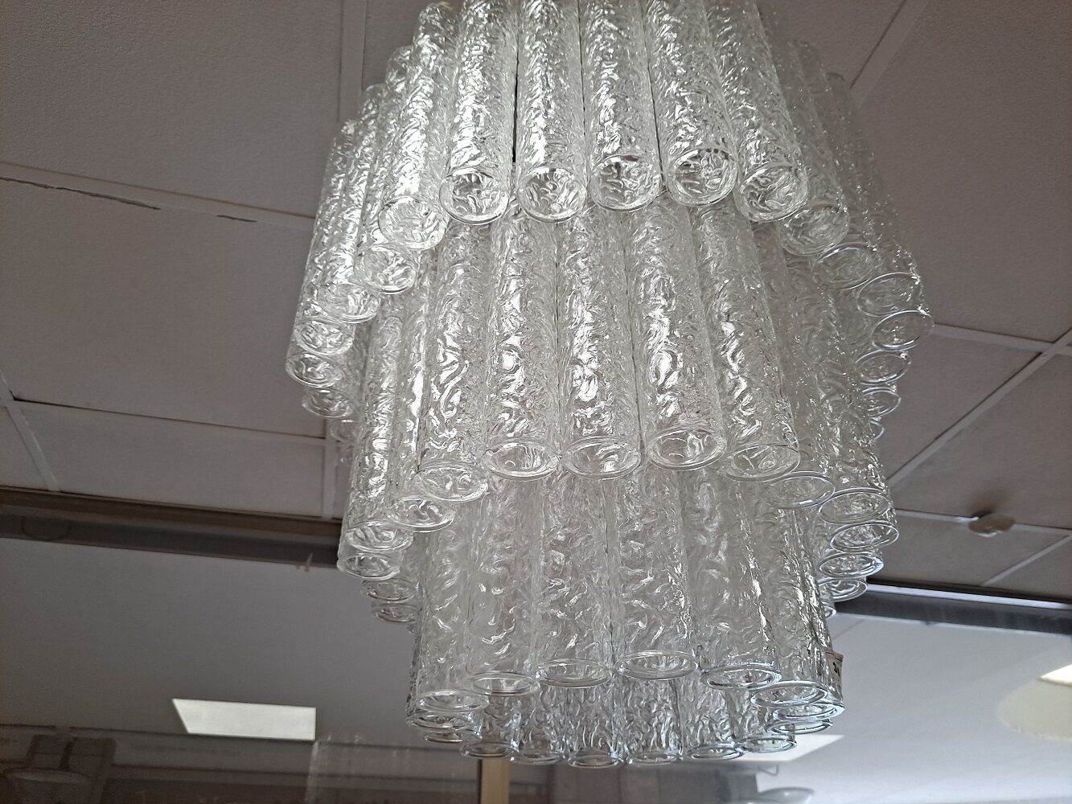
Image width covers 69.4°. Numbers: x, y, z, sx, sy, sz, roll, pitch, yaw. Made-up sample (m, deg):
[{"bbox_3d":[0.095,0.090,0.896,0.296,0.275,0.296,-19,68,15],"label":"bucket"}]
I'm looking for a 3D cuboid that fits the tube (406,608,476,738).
[{"bbox_3d":[-0.075,0.131,0.700,0.053,0.299,0.053,2,-36,-3],"label":"tube"}]

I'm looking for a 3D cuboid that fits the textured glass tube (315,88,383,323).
[{"bbox_3d":[-0.159,-0.200,0.743,0.051,0.288,0.051,0,-36,0],"label":"textured glass tube"}]

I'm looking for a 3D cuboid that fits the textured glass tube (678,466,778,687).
[{"bbox_3d":[0.132,0.061,0.584,0.051,0.288,0.051,0,-36,0],"label":"textured glass tube"}]

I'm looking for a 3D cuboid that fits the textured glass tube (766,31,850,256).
[{"bbox_3d":[0.212,-0.248,0.676,0.051,0.288,0.051,0,-36,0],"label":"textured glass tube"}]

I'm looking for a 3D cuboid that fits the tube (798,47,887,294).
[{"bbox_3d":[0.252,-0.225,0.708,0.051,0.288,0.051,0,-36,0],"label":"tube"}]

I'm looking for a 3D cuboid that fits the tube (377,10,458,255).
[{"bbox_3d":[-0.099,-0.262,0.702,0.053,0.299,0.053,0,-36,0],"label":"tube"}]

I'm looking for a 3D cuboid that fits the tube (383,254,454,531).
[{"bbox_3d":[-0.086,-0.034,0.655,0.051,0.288,0.051,0,-36,0],"label":"tube"}]

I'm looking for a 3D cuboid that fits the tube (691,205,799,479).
[{"bbox_3d":[0.154,-0.081,0.620,0.053,0.299,0.053,14,-38,-19],"label":"tube"}]

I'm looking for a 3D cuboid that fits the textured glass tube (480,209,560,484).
[{"bbox_3d":[-0.010,-0.077,0.596,0.051,0.288,0.051,0,-36,0],"label":"textured glass tube"}]

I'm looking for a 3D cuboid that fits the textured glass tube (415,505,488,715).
[{"bbox_3d":[-0.058,0.096,0.632,0.051,0.288,0.051,0,-36,0],"label":"textured glass tube"}]

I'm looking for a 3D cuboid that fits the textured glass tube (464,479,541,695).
[{"bbox_3d":[-0.019,0.074,0.593,0.051,0.281,0.051,1,-38,1],"label":"textured glass tube"}]

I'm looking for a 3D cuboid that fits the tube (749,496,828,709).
[{"bbox_3d":[0.173,0.083,0.615,0.051,0.288,0.051,0,-36,0],"label":"tube"}]

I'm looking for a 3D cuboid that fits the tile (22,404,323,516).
[{"bbox_3d":[-0.756,0.140,1.688,0.595,0.016,0.360,8,-37,-11],"label":"tile"}]

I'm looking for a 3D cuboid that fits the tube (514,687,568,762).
[{"bbox_3d":[0.006,0.202,0.768,0.051,0.281,0.051,1,-35,0],"label":"tube"}]

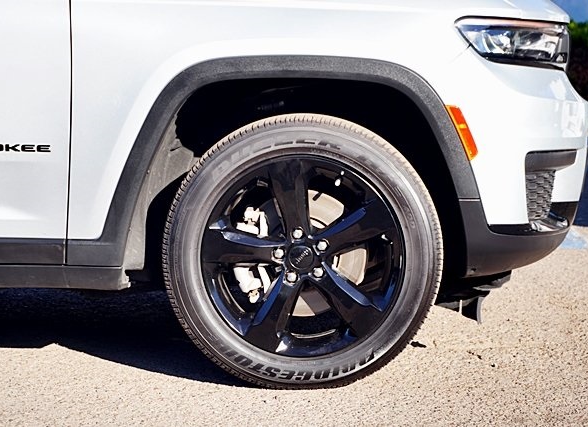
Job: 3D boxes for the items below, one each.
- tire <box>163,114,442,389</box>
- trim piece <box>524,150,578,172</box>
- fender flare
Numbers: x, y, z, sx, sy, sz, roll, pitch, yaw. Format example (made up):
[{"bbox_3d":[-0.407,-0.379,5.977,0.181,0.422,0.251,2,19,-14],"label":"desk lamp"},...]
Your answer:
[{"bbox_3d":[0.035,0.103,3.691,0.770,0.765,0.272,1,7,5],"label":"tire"},{"bbox_3d":[0.695,-0.142,3.606,0.195,0.062,0.055,-6,9,-39],"label":"trim piece"},{"bbox_3d":[-0.062,-0.132,3.562,1.098,0.561,0.120,1,7,5],"label":"fender flare"}]

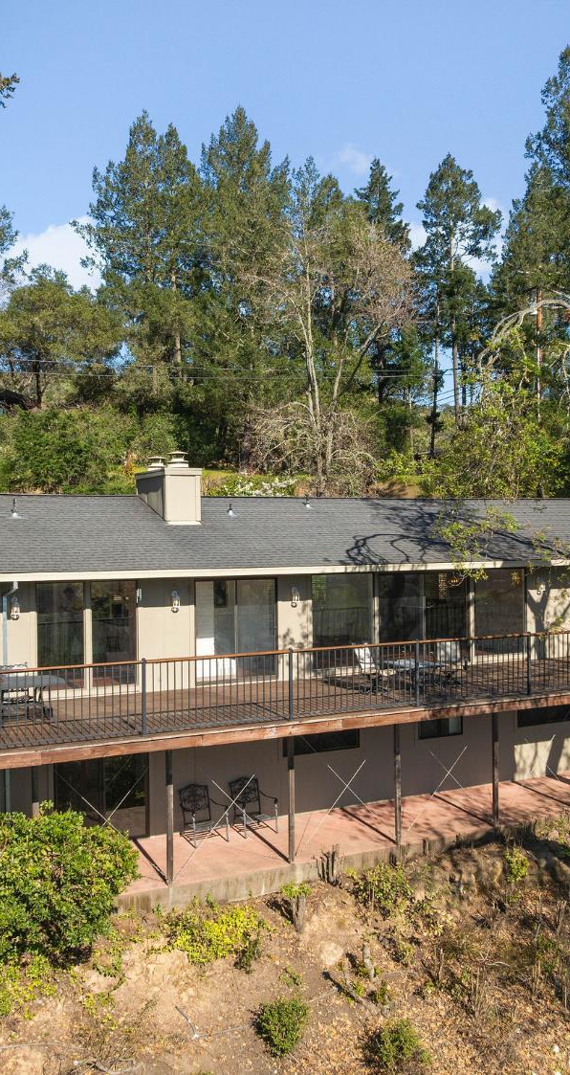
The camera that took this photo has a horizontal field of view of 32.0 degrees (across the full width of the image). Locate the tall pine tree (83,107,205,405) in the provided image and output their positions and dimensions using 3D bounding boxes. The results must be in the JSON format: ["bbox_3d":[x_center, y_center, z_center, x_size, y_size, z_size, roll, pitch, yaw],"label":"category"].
[{"bbox_3d":[-7.332,-14.294,51.000,5.910,15.190,5.800,0,1,0],"label":"tall pine tree"}]

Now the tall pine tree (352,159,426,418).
[{"bbox_3d":[5.632,-13.460,54.000,3.900,14.190,4.000,0,1,0],"label":"tall pine tree"}]

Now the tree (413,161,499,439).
[{"bbox_3d":[8.654,-11.871,50.000,4.160,14.780,4.200,0,1,0],"label":"tree"}]

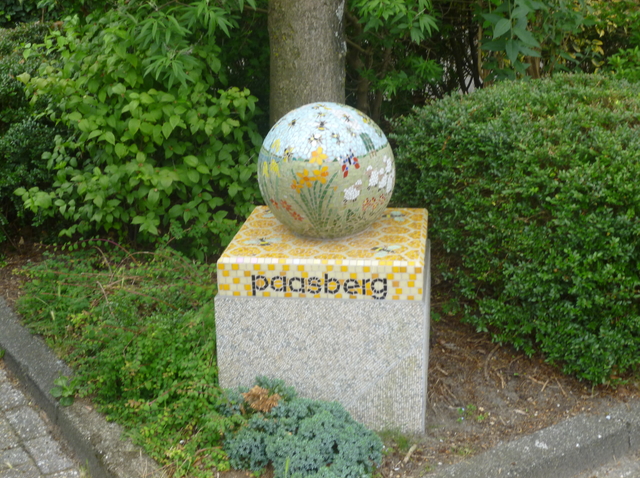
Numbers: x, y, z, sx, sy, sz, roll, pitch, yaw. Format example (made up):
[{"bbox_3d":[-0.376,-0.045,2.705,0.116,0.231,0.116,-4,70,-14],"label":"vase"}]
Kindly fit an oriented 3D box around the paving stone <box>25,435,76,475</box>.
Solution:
[{"bbox_3d":[-0.817,0.674,3.047,0.091,0.070,0.215,-10,21,-30],"label":"paving stone"}]

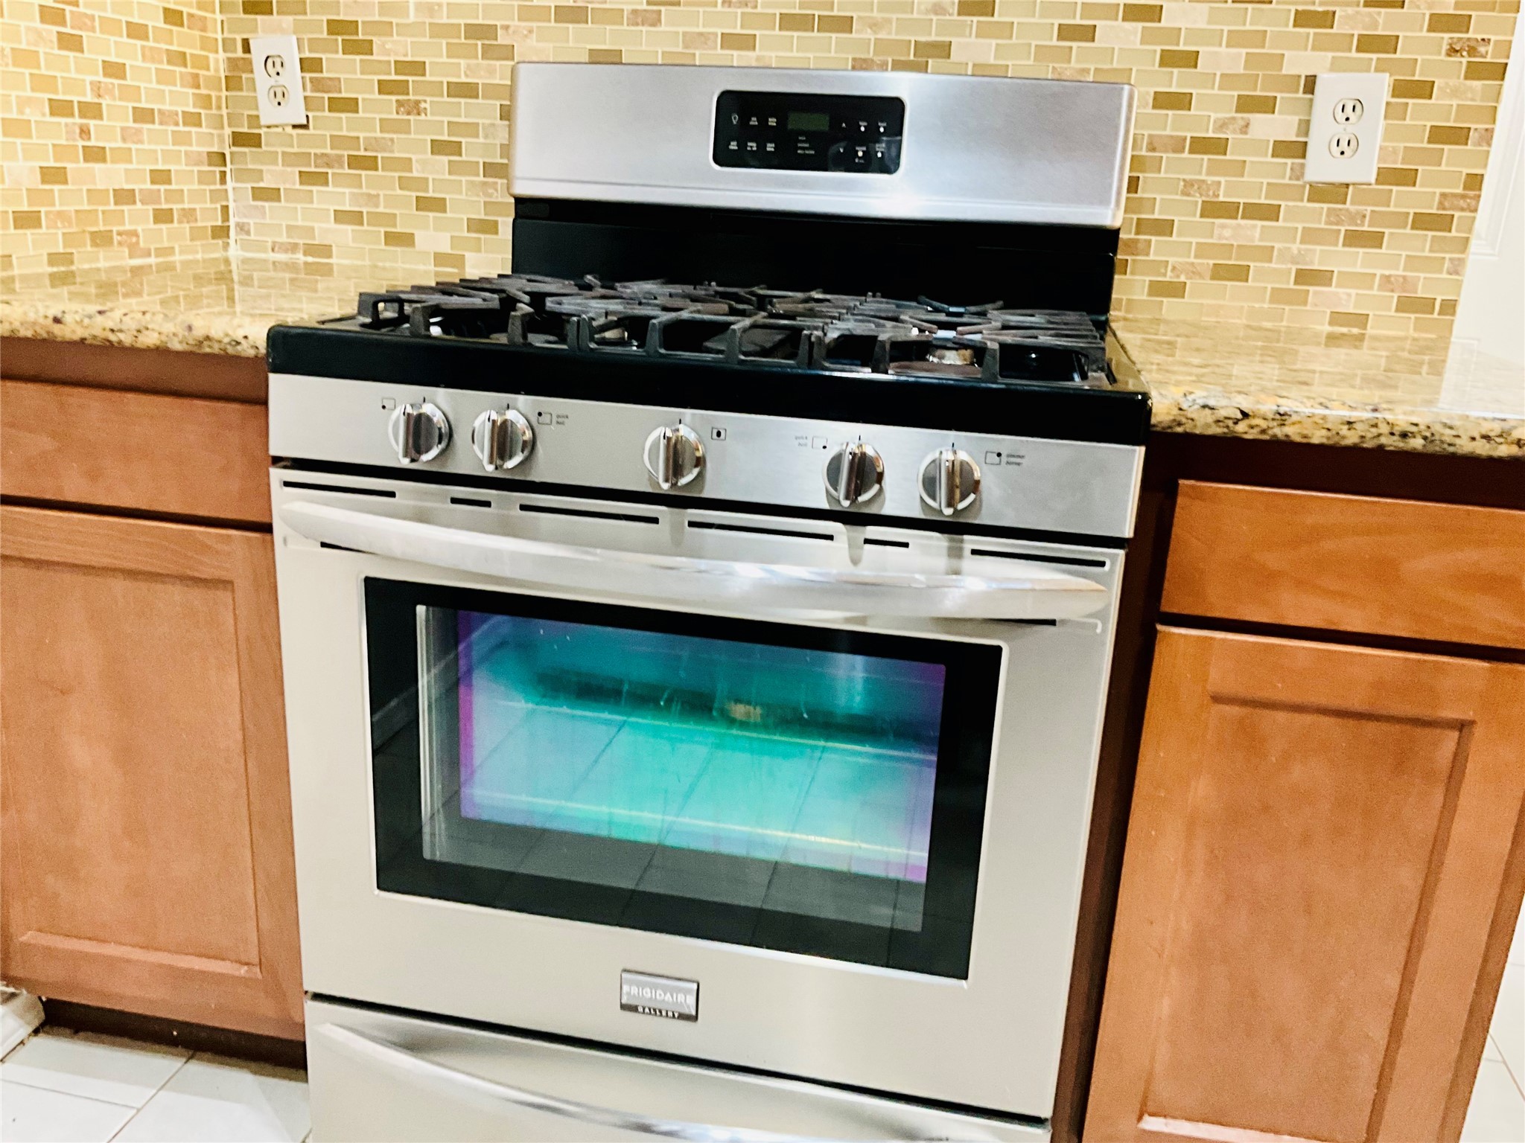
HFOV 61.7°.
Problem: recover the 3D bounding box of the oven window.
[{"bbox_3d":[-0.087,0.186,1.172,0.575,0.322,0.030,6,17,10],"label":"oven window"}]

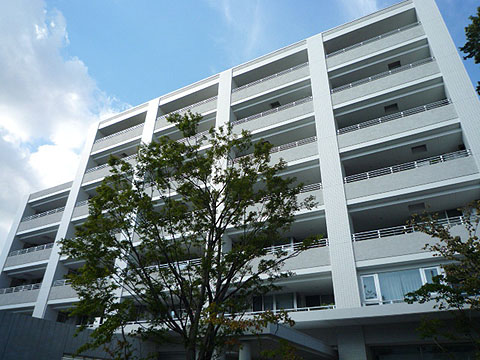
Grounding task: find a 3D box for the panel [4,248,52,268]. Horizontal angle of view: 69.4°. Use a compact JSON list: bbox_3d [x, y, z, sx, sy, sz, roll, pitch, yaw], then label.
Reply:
[{"bbox_3d":[-16.697,6.080,27.508,5.623,0.955,0.200,-14,-34,24],"label":"panel"}]

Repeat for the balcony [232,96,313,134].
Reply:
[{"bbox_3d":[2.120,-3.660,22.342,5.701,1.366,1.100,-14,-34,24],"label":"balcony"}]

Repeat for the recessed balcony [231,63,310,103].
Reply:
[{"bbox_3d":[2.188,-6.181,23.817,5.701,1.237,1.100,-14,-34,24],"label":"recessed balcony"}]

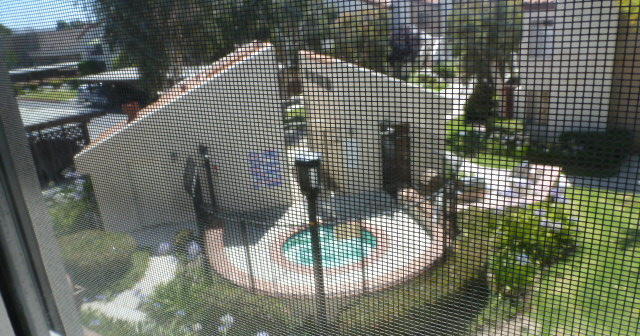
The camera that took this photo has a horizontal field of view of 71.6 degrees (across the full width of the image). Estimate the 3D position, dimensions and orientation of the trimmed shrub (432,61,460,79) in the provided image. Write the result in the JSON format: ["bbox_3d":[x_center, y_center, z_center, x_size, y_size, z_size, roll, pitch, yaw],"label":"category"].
[{"bbox_3d":[10.591,-8.247,37.149,2.250,1.380,2.100,0,18,16],"label":"trimmed shrub"}]

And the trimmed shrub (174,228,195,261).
[{"bbox_3d":[-3.220,1.800,10.550,0.480,0.720,0.480,-11,18,-18],"label":"trimmed shrub"}]

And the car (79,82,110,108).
[{"bbox_3d":[-18.360,-5.951,36.173,1.850,1.600,4.600,-15,20,-29],"label":"car"}]

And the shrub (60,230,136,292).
[{"bbox_3d":[-5.080,2.050,10.150,1.700,0.880,1.750,-15,20,-28],"label":"shrub"}]

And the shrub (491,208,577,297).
[{"bbox_3d":[4.130,1.560,8.720,1.600,1.250,1.700,4,19,26],"label":"shrub"}]

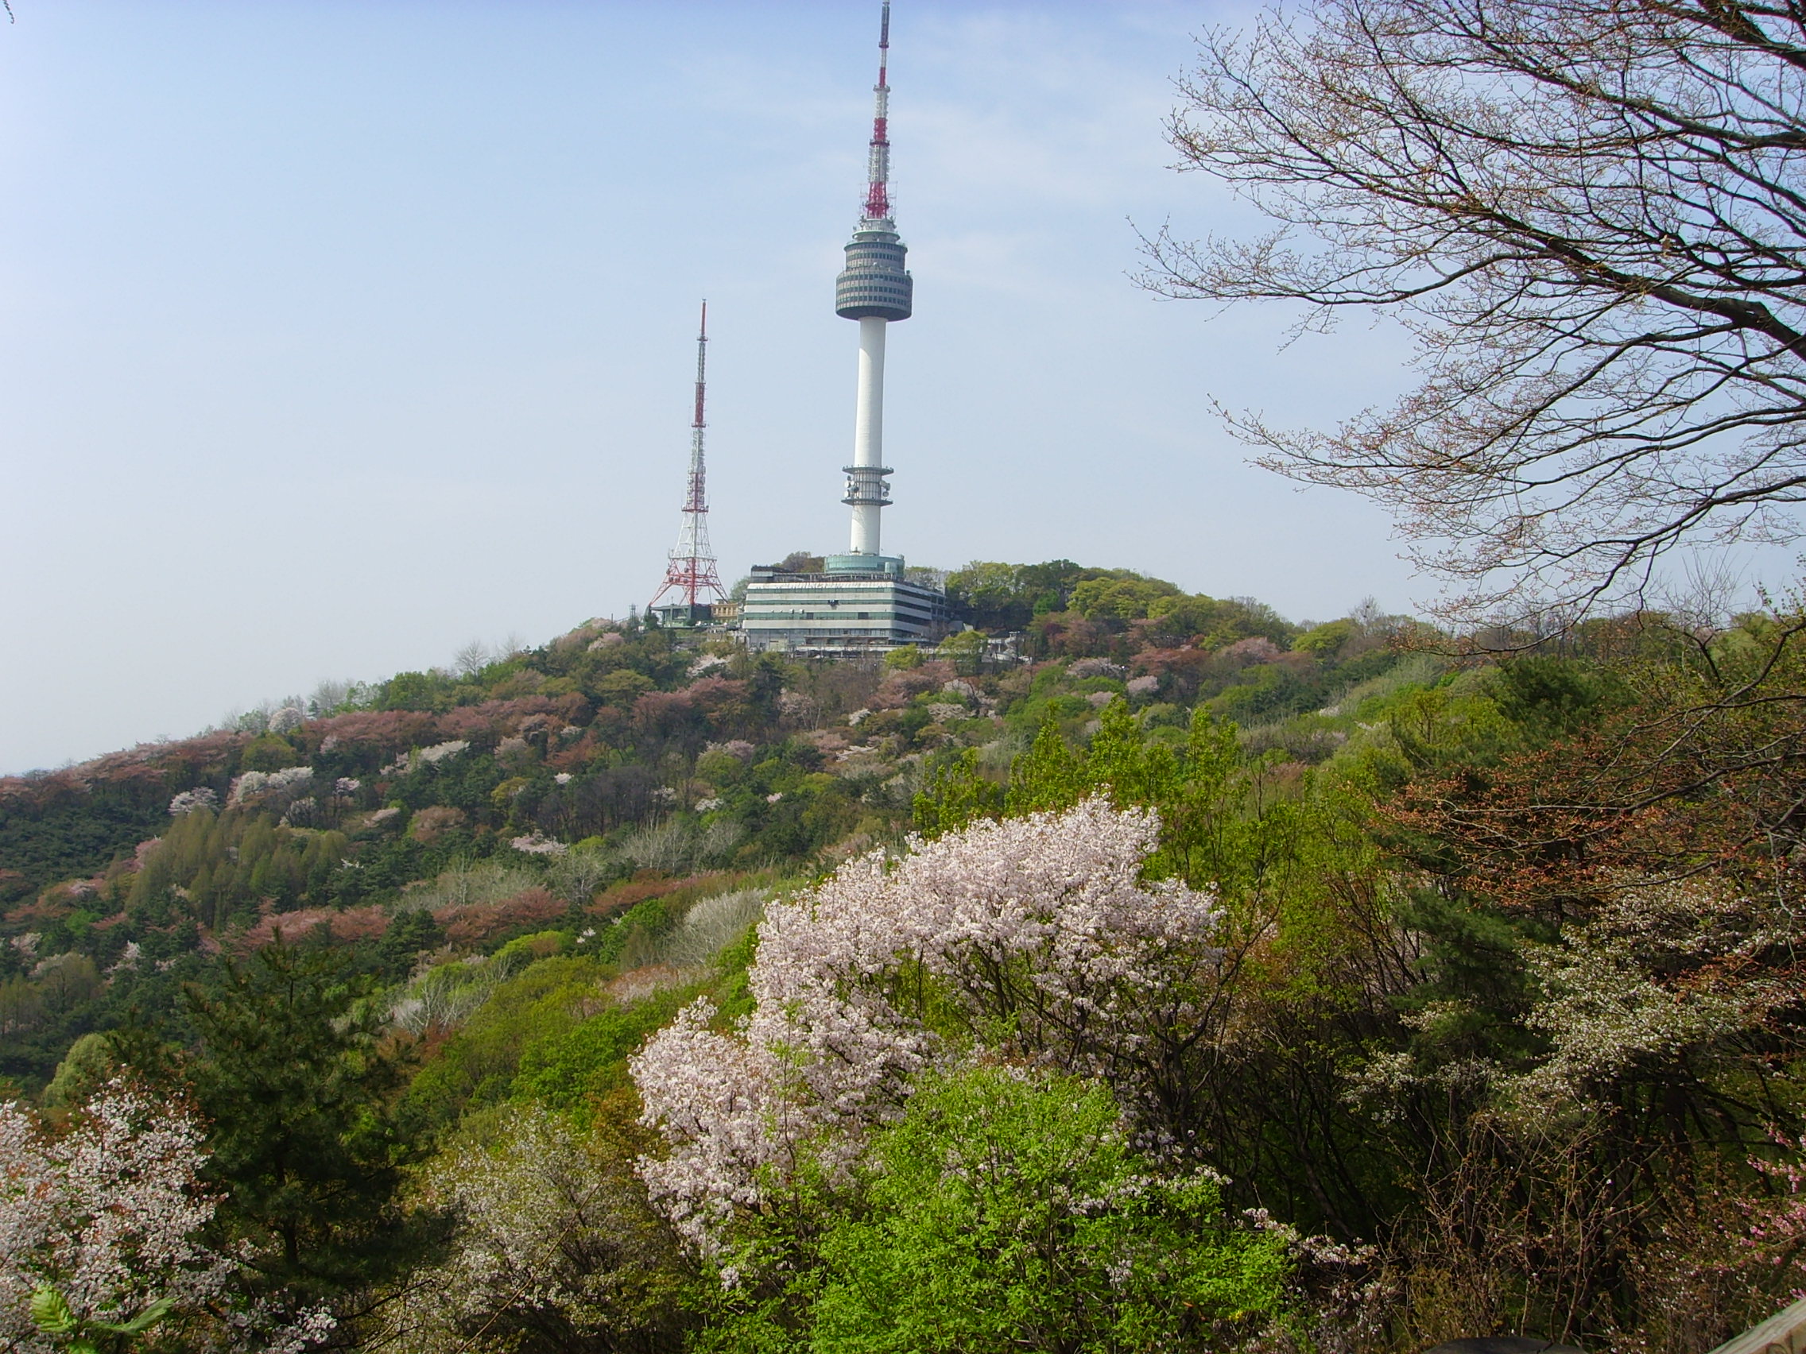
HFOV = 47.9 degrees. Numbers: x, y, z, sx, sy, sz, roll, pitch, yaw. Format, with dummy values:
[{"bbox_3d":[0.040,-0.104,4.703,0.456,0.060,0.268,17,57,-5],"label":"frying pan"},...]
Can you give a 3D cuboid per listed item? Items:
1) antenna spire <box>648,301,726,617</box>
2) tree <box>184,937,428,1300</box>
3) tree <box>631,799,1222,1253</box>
[{"bbox_3d":[-64.260,-69.450,640.000,18.000,97.500,18.000,4,-3,-41],"label":"antenna spire"},{"bbox_3d":[-8.520,6.490,29.000,3.600,5.700,3.500,3,-3,-16],"label":"tree"},{"bbox_3d":[0.290,4.540,25.600,7.200,6.100,6.200,2,-2,0],"label":"tree"}]

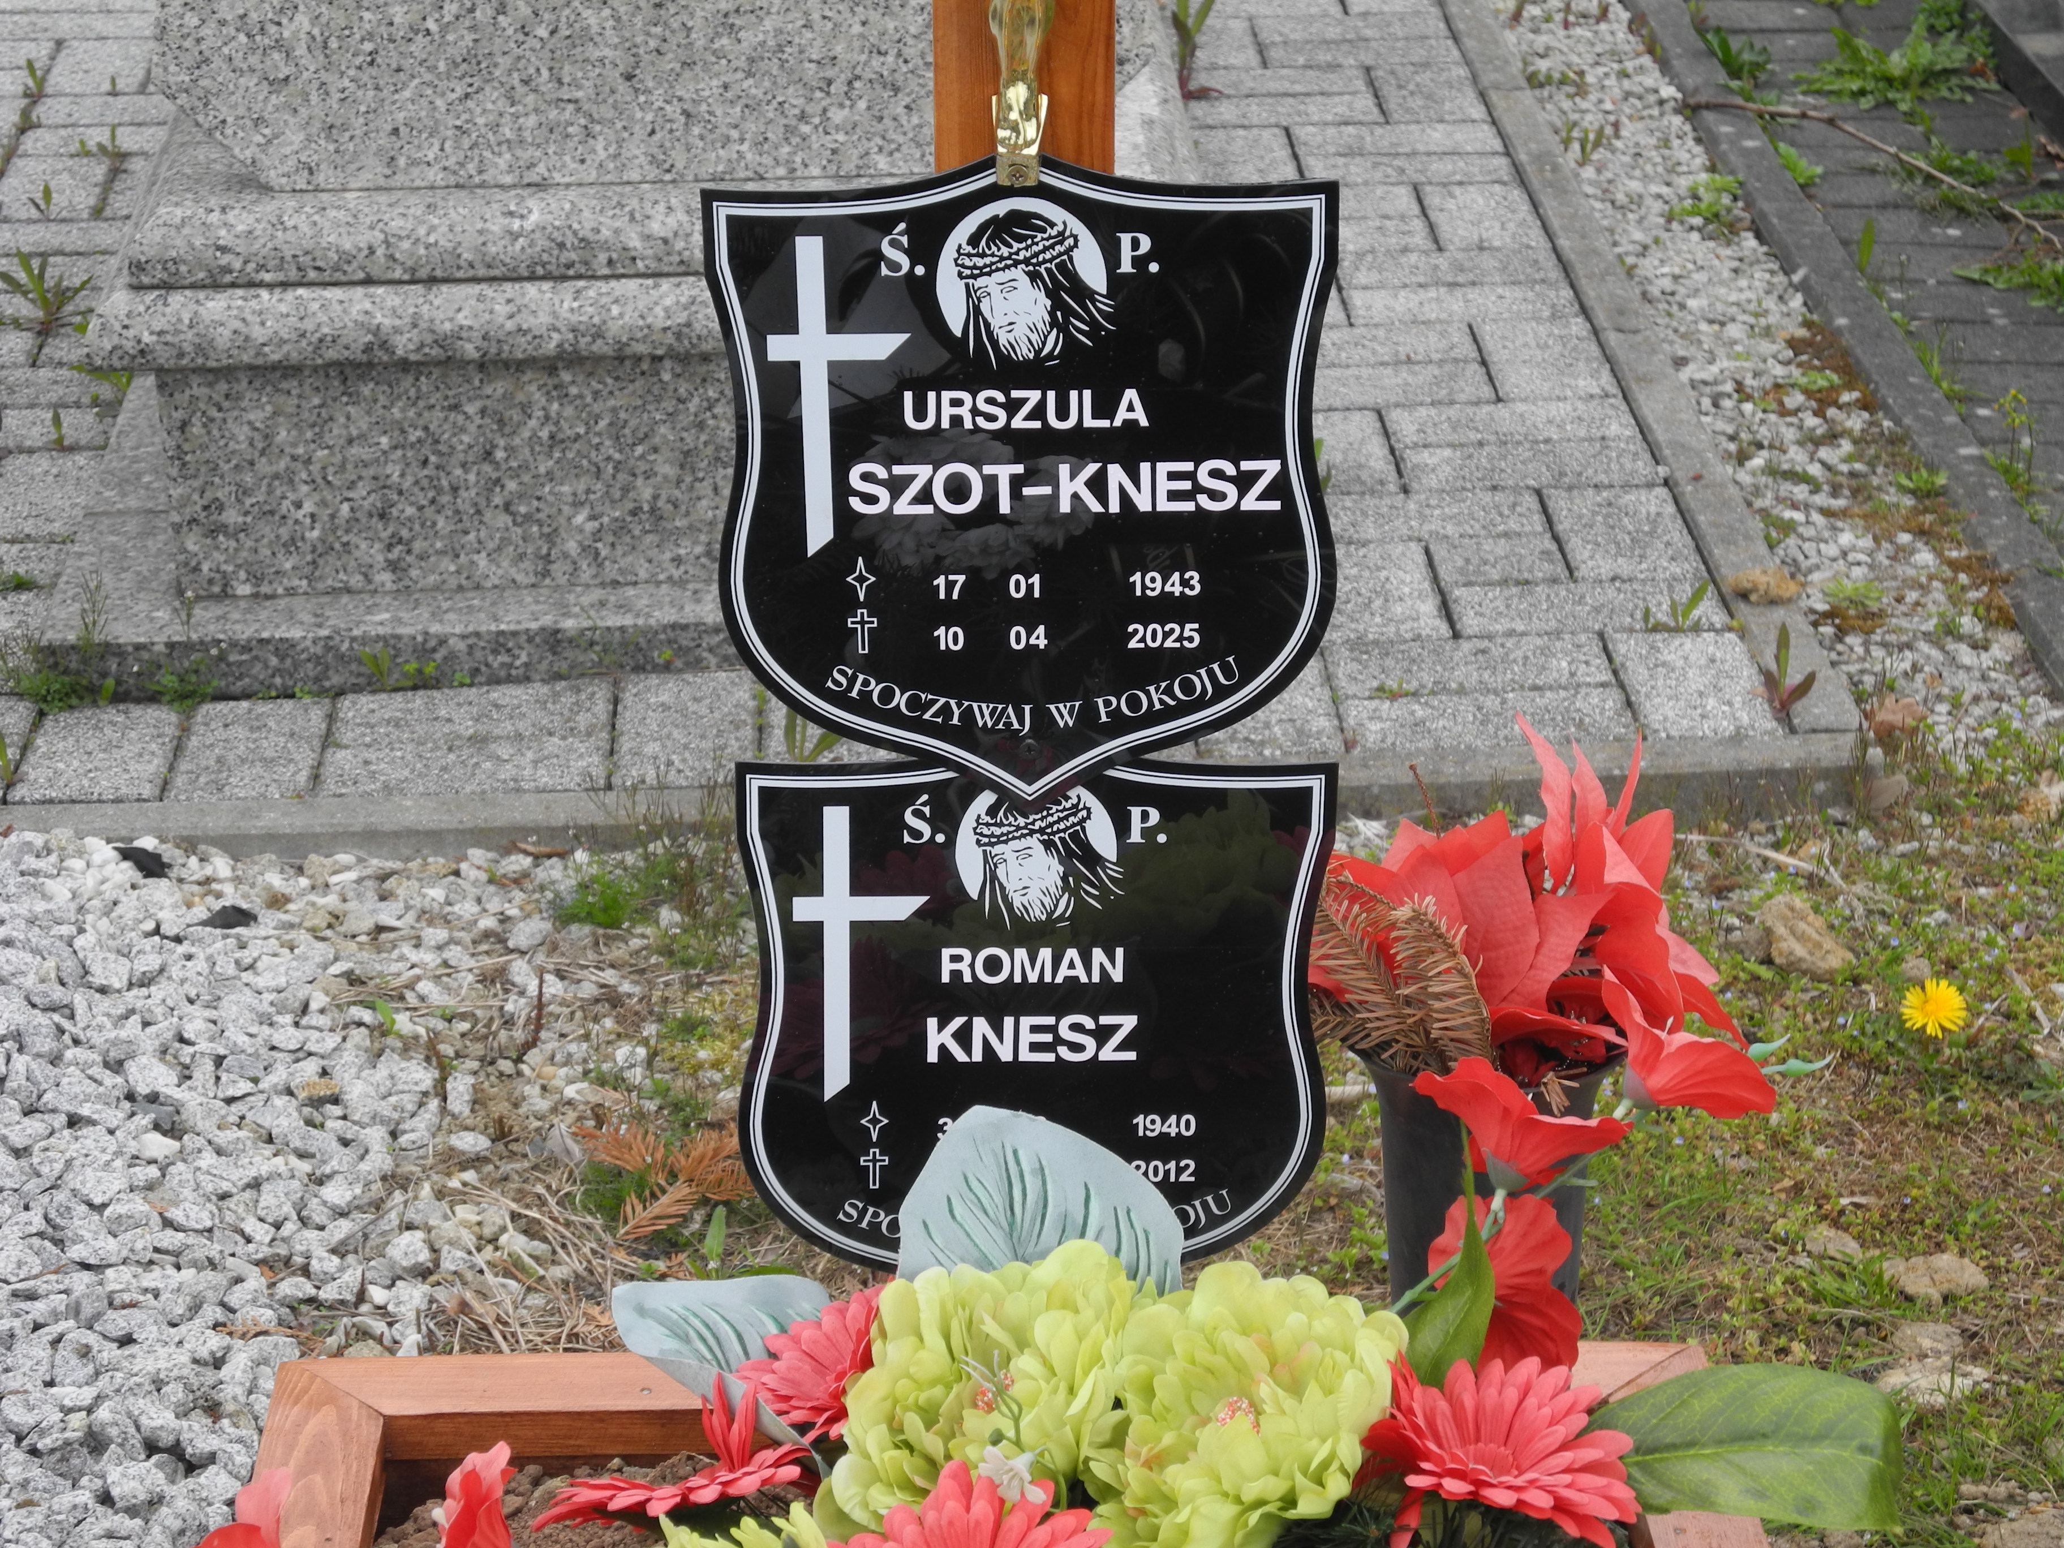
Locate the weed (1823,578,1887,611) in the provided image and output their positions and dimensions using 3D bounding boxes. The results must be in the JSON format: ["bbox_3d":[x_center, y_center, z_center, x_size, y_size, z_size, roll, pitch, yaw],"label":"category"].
[{"bbox_3d":[0.605,-0.136,3.725,0.046,0.017,0.042,-1,24,0],"label":"weed"}]

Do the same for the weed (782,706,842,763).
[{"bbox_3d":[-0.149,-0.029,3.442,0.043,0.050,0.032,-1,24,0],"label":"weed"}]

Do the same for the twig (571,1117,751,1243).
[{"bbox_3d":[-0.215,0.232,2.942,0.110,0.033,0.105,-1,24,0],"label":"twig"}]

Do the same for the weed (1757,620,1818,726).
[{"bbox_3d":[0.519,-0.070,3.479,0.042,0.066,0.030,-1,24,0],"label":"weed"}]

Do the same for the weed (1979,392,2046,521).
[{"bbox_3d":[0.749,-0.248,3.855,0.045,0.082,0.050,-1,24,0],"label":"weed"}]

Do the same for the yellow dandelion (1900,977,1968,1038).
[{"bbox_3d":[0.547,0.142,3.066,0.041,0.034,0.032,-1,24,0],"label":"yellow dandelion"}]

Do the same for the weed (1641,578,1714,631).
[{"bbox_3d":[0.465,-0.124,3.644,0.047,0.037,0.020,-1,24,0],"label":"weed"}]

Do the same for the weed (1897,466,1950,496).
[{"bbox_3d":[0.692,-0.232,3.928,0.040,0.017,0.038,-1,24,0],"label":"weed"}]

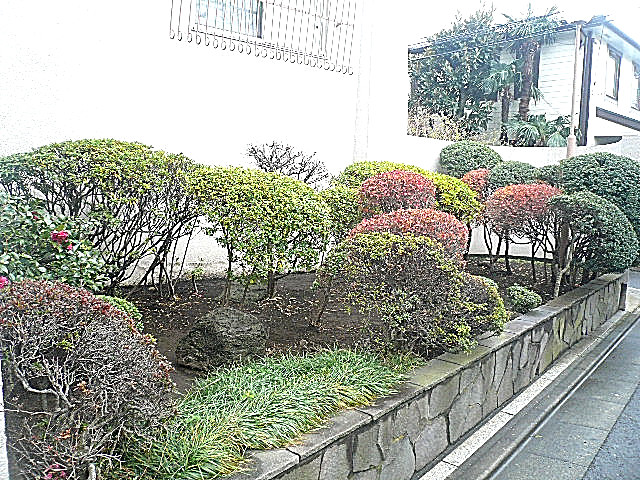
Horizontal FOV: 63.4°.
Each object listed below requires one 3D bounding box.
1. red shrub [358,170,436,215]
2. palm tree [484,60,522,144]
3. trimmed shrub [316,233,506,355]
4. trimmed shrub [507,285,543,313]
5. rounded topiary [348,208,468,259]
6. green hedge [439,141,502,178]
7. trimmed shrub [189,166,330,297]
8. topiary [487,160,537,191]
[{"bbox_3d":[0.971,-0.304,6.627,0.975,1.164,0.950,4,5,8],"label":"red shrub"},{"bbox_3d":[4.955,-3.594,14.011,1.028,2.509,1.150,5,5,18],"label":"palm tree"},{"bbox_3d":[0.770,0.283,4.535,1.200,0.850,1.500,7,7,39],"label":"trimmed shrub"},{"bbox_3d":[2.134,0.595,5.399,0.376,0.224,0.370,5,6,22],"label":"trimmed shrub"},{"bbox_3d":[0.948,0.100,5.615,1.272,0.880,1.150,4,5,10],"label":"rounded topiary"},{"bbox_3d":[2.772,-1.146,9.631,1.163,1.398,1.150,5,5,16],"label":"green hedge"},{"bbox_3d":[-0.614,-0.099,5.349,1.418,1.313,1.250,3,5,-7],"label":"trimmed shrub"},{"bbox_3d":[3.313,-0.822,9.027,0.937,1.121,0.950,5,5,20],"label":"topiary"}]

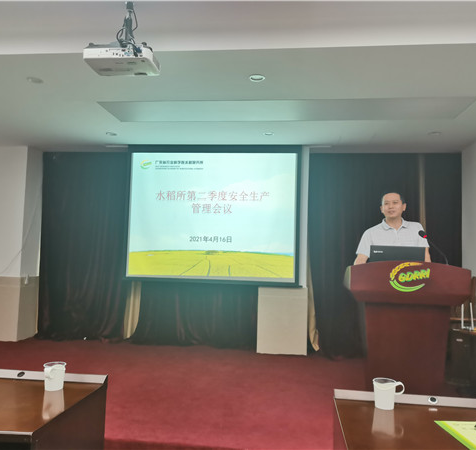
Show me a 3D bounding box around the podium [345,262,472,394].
[{"bbox_3d":[1.091,0.836,3.000,0.740,1.180,0.500,1,-4,9],"label":"podium"}]

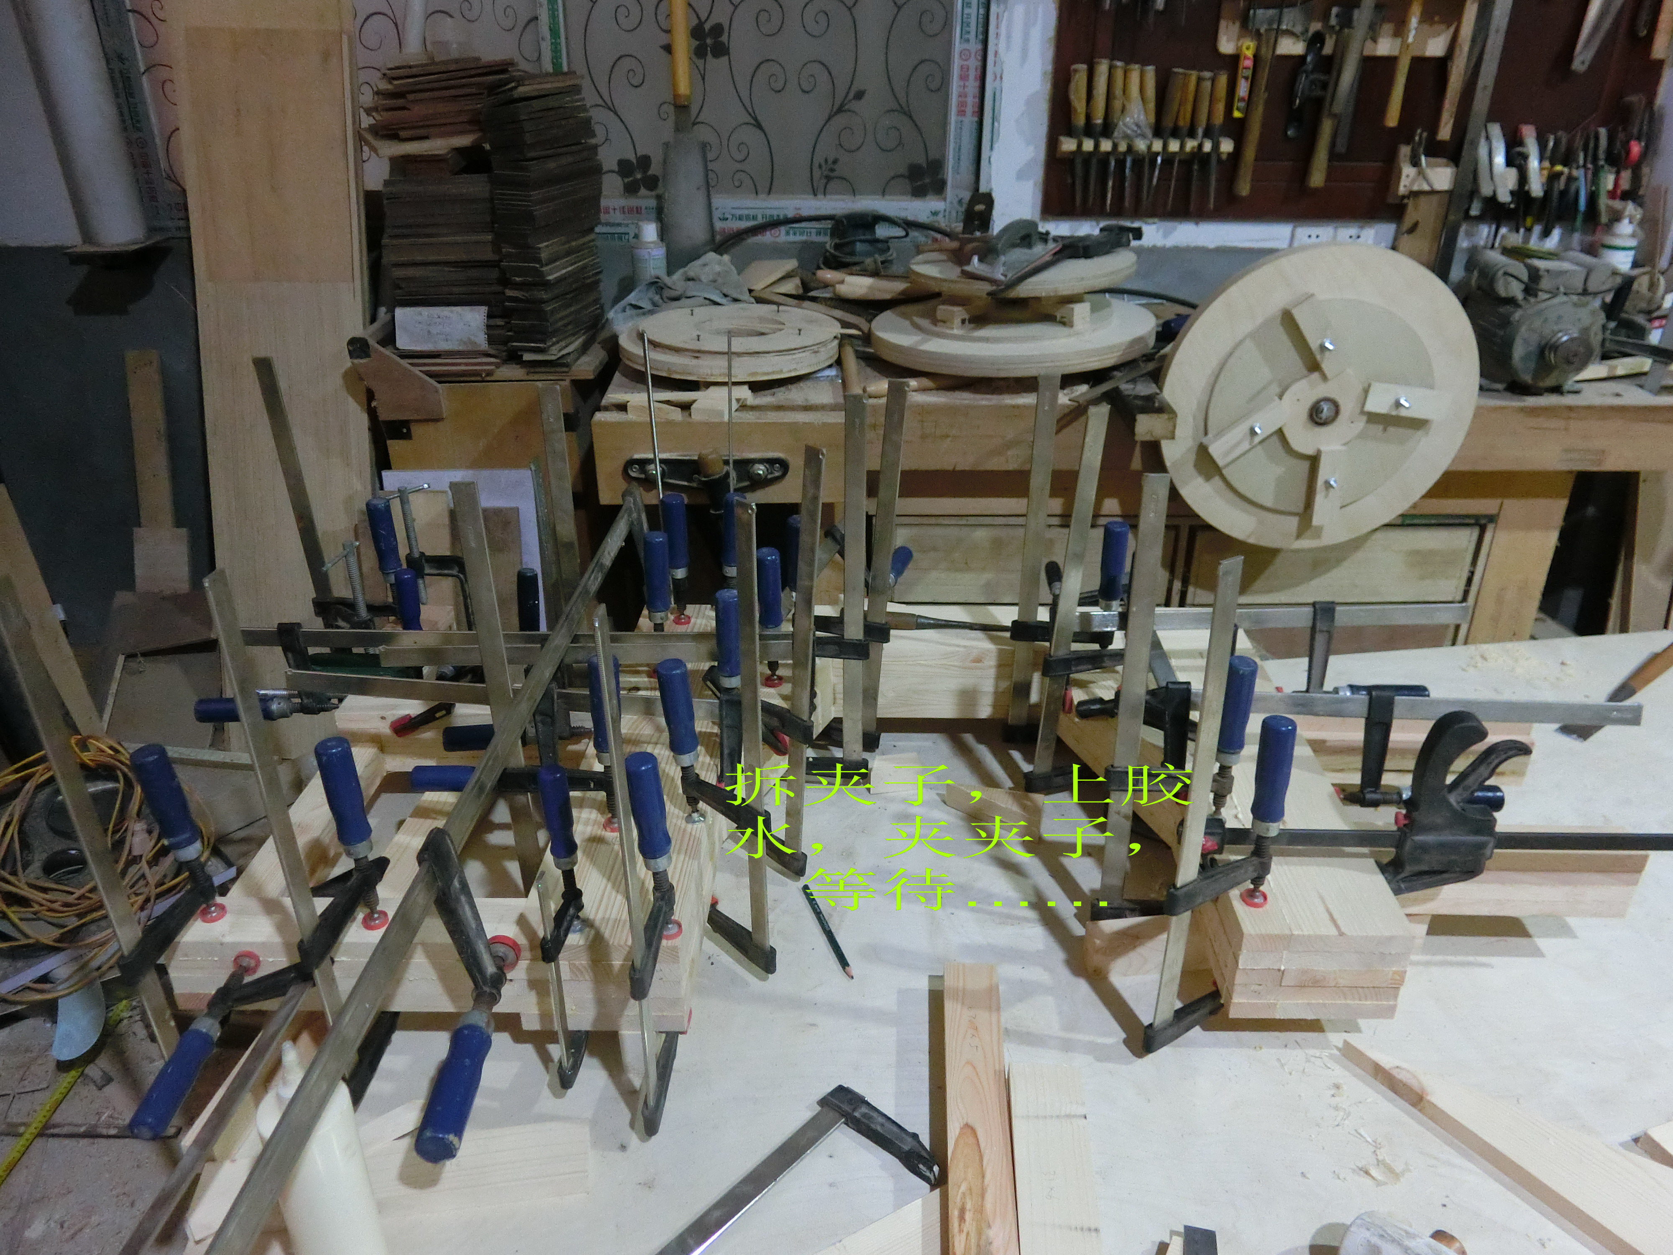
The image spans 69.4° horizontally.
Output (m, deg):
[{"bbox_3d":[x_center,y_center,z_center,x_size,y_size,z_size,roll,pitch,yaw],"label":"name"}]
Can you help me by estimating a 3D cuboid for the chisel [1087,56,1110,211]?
[{"bbox_3d":[0.521,-0.982,2.427,0.031,0.289,0.031,-1,29,1],"label":"chisel"}]

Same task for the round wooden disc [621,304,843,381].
[{"bbox_3d":[-0.189,-0.523,2.168,0.400,0.052,0.395,0,28,0],"label":"round wooden disc"}]

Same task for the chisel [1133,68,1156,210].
[{"bbox_3d":[0.625,-0.982,2.437,0.028,0.276,0.028,-5,28,3],"label":"chisel"}]

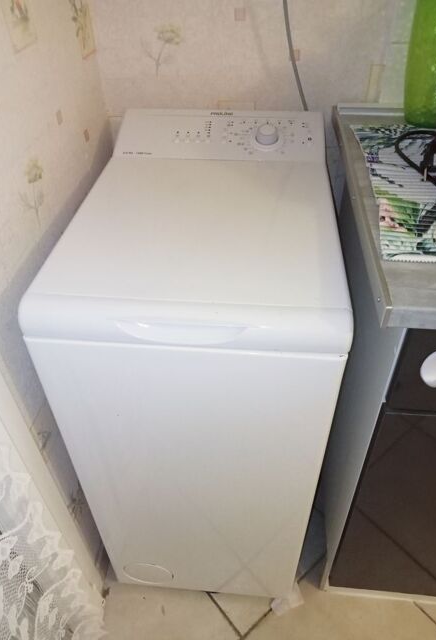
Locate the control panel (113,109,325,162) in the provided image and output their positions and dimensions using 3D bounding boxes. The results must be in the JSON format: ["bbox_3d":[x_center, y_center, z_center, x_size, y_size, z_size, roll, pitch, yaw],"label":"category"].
[{"bbox_3d":[0.005,-0.358,0.994,0.398,0.045,0.134,3,61,5],"label":"control panel"}]

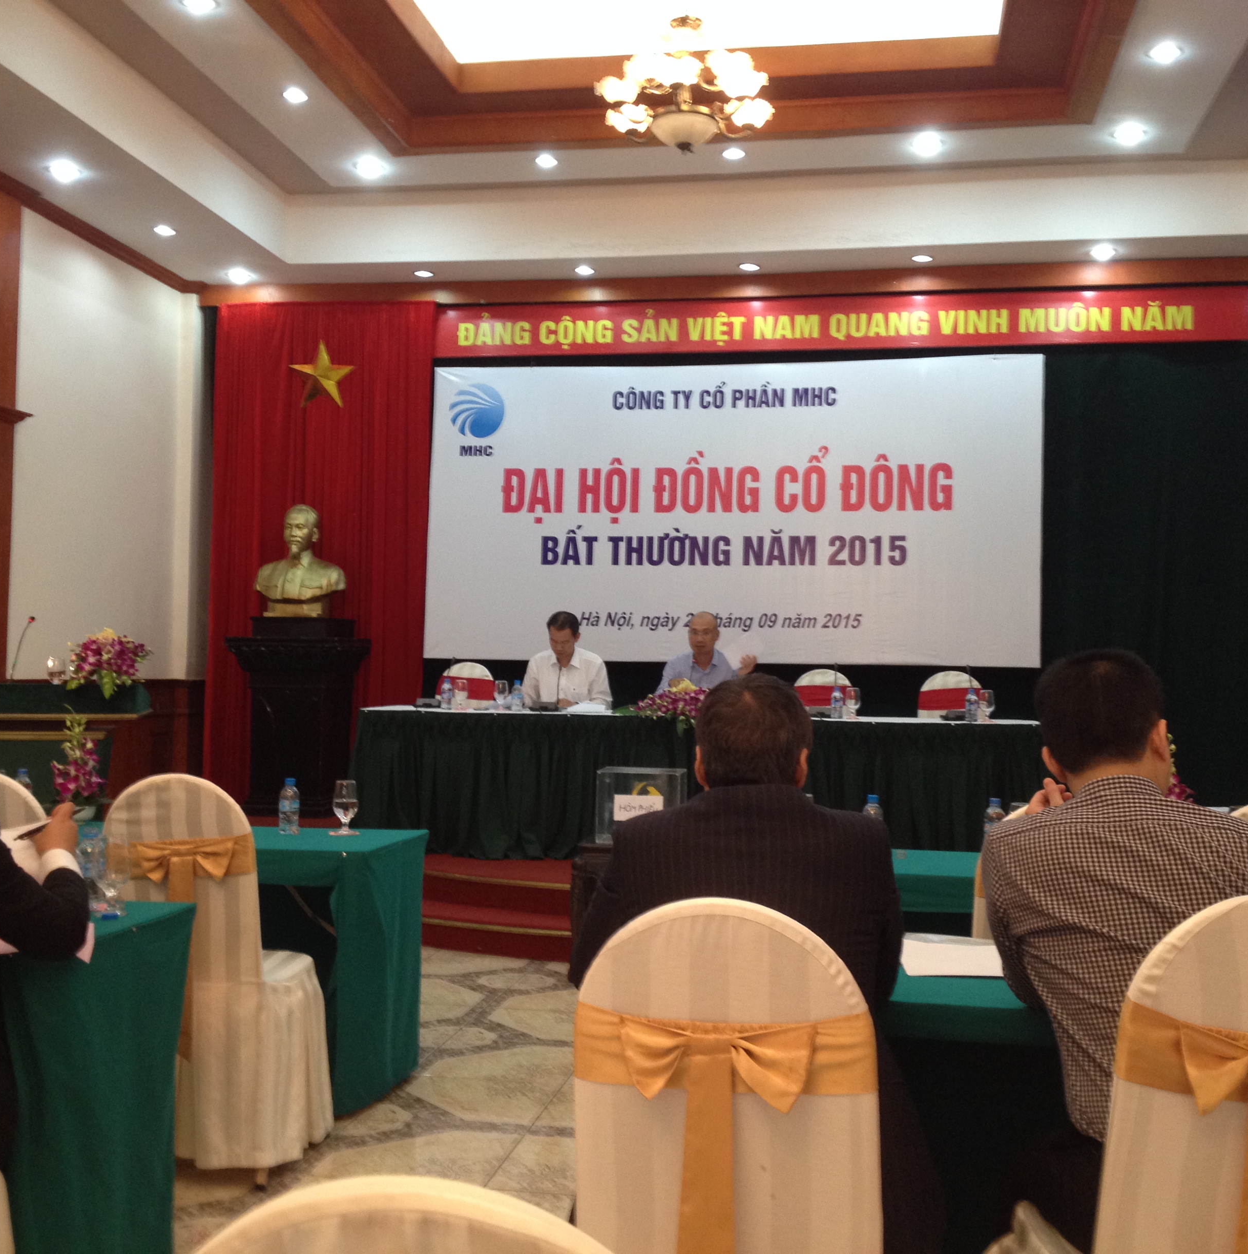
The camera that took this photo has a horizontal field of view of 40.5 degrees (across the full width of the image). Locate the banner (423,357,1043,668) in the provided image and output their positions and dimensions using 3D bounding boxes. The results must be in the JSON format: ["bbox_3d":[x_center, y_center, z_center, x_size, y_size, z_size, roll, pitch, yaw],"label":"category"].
[{"bbox_3d":[0.666,-0.768,11.237,4.080,2.010,0.050,1,-2,10],"label":"banner"}]

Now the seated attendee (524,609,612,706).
[{"bbox_3d":[-0.371,0.593,9.815,0.550,1.300,0.750,1,-2,10],"label":"seated attendee"}]

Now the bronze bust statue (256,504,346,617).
[{"bbox_3d":[-2.184,-0.453,11.449,0.620,0.770,0.360,1,-2,10],"label":"bronze bust statue"}]

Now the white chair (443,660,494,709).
[{"bbox_3d":[-0.995,0.744,10.203,0.430,1.000,0.520,1,-2,10],"label":"white chair"}]

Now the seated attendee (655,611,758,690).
[{"bbox_3d":[0.457,0.580,9.453,0.560,1.330,0.780,0,-2,9],"label":"seated attendee"}]

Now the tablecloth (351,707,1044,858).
[{"bbox_3d":[0.379,0.863,9.248,3.690,0.750,0.900,1,-2,10],"label":"tablecloth"}]

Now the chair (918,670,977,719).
[{"bbox_3d":[1.831,0.762,9.471,0.420,1.010,0.530,0,-2,9],"label":"chair"}]

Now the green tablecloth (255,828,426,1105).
[{"bbox_3d":[-1.528,0.990,5.148,1.750,0.740,0.680,1,-2,10],"label":"green tablecloth"}]

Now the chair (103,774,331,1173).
[{"bbox_3d":[-1.034,0.856,4.274,0.440,0.970,0.500,1,-2,8],"label":"chair"}]

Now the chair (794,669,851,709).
[{"bbox_3d":[1.133,0.768,9.749,0.430,1.000,0.520,1,-2,10],"label":"chair"}]

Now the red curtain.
[{"bbox_3d":[-2.185,-0.512,12.096,1.660,3.600,0.140,0,-2,9],"label":"red curtain"}]

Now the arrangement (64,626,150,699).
[{"bbox_3d":[-2.812,0.200,9.240,0.440,0.390,0.400,1,-2,10],"label":"arrangement"}]

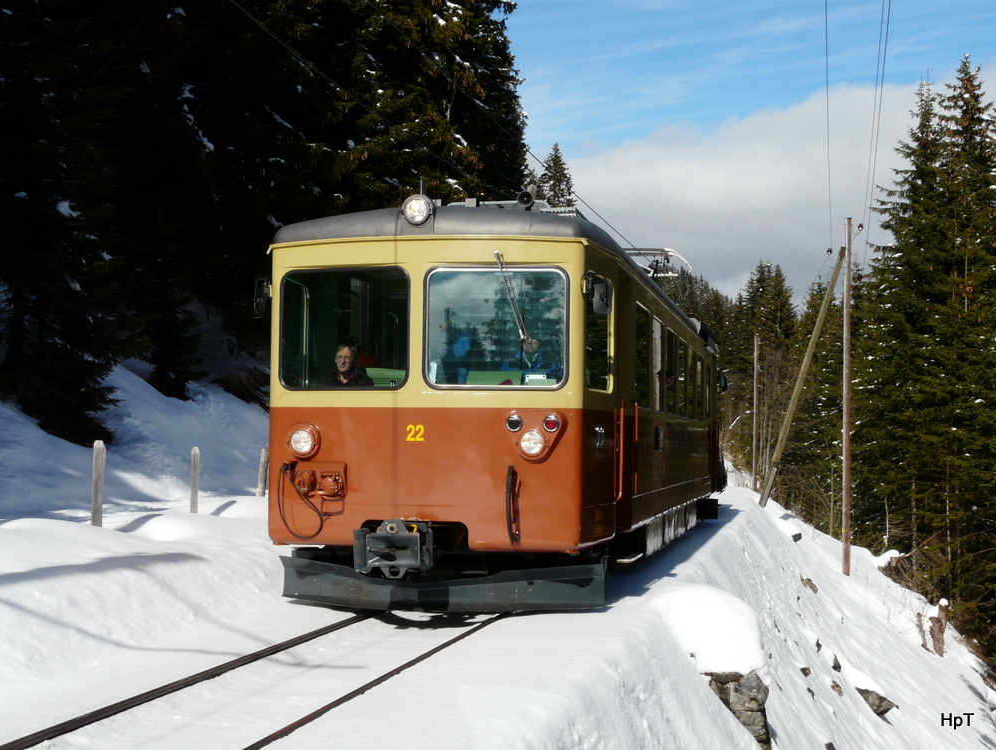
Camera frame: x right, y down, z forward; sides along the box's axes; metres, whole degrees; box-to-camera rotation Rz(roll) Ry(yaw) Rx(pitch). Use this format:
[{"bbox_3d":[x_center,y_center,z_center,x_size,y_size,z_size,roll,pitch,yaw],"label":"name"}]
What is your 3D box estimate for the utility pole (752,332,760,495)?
[{"bbox_3d":[9.815,1.626,55.854,0.180,6.300,0.180,0,-3,10],"label":"utility pole"}]

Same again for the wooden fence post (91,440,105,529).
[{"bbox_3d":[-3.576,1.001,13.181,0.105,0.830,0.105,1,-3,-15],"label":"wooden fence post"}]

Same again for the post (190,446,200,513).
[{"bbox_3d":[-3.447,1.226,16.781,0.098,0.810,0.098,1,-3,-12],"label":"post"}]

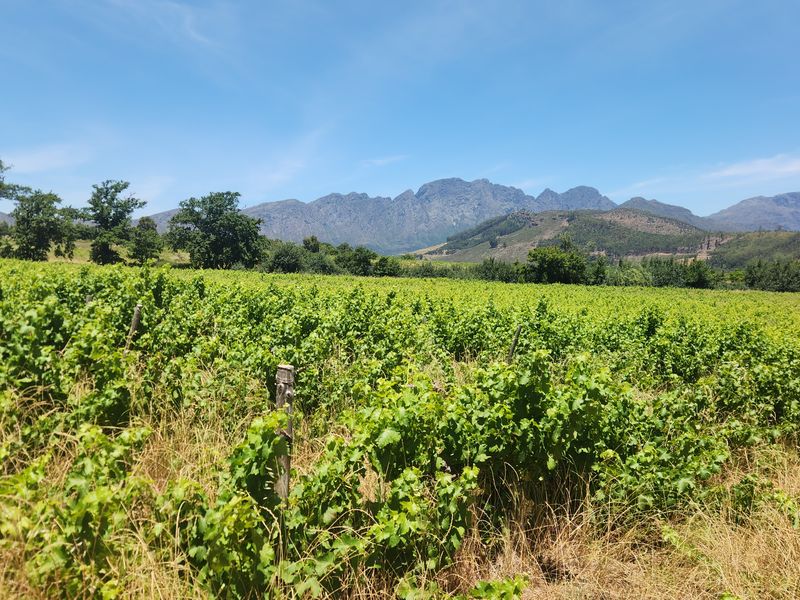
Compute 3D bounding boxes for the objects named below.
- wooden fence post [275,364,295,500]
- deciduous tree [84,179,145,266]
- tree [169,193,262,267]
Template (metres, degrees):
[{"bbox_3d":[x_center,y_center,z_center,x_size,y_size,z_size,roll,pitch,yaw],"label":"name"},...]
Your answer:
[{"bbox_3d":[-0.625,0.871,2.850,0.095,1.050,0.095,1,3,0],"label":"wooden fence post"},{"bbox_3d":[-32.230,-8.636,60.000,6.900,9.600,6.600,0,3,0],"label":"deciduous tree"},{"bbox_3d":[-20.079,-7.475,58.000,10.200,8.600,9.300,0,3,0],"label":"tree"}]

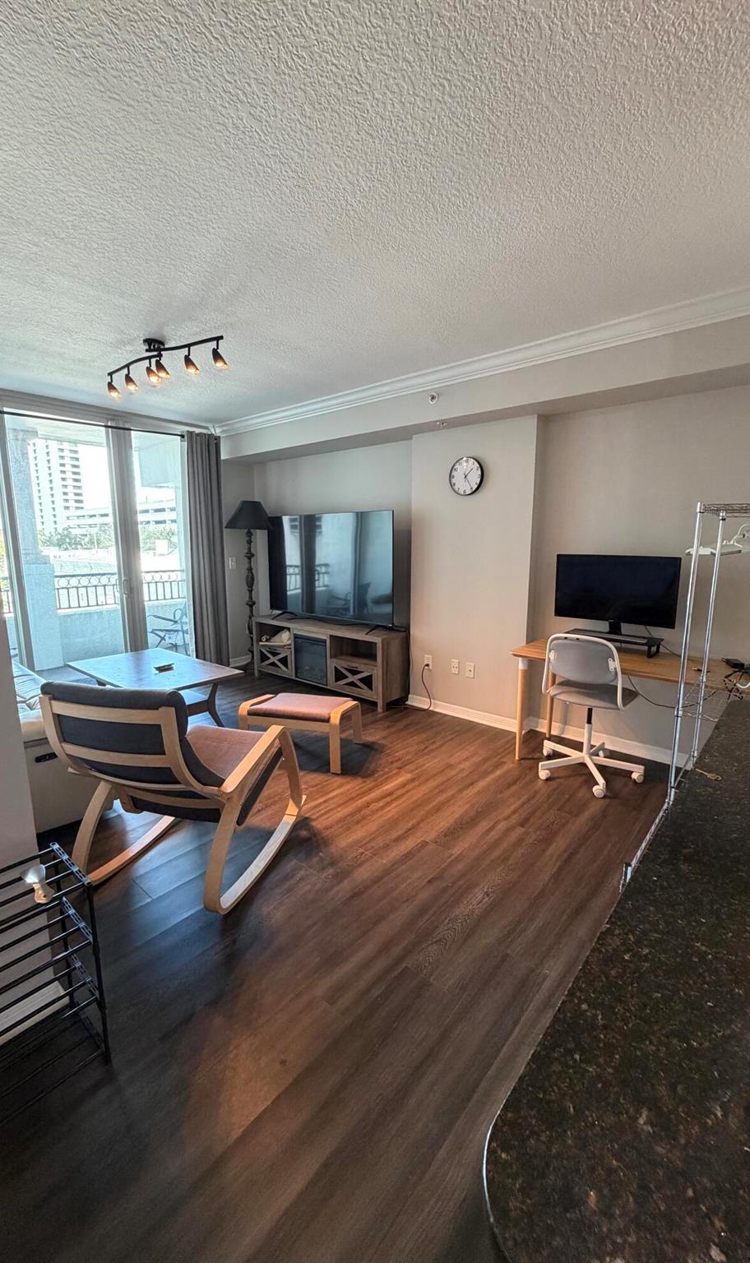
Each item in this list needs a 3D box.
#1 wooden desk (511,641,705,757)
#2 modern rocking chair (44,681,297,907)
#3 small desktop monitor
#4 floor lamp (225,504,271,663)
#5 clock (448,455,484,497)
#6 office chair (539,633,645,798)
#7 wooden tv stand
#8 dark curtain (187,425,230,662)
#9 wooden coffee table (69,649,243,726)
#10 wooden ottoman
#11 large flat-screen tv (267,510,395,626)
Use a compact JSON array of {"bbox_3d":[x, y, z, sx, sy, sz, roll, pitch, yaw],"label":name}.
[{"bbox_3d":[1.627,0.536,3.195,1.410,0.730,0.640,8,13,40],"label":"wooden desk"},{"bbox_3d":[-0.811,0.588,2.329,0.680,0.950,0.960,2,11,13],"label":"modern rocking chair"},{"bbox_3d":[1.521,-0.227,3.286,0.735,0.530,0.130,8,13,40],"label":"small desktop monitor"},{"bbox_3d":[-1.401,-0.494,5.706,0.450,1.880,0.450,0,10,0],"label":"floor lamp"},{"bbox_3d":[0.691,-1.179,3.882,0.300,0.300,0.045,8,13,40],"label":"clock"},{"bbox_3d":[1.327,0.468,3.154,0.650,0.880,0.660,9,14,41],"label":"office chair"},{"bbox_3d":[-0.480,0.265,5.051,1.780,0.615,0.410,8,13,40],"label":"wooden tv stand"},{"bbox_3d":[-1.811,-0.816,5.582,0.130,2.560,0.450,8,13,40],"label":"dark curtain"},{"bbox_3d":[-1.782,0.512,4.165,1.370,0.450,0.790,8,13,40],"label":"wooden coffee table"},{"bbox_3d":[-0.479,0.647,3.511,0.630,0.410,0.550,2,10,12],"label":"wooden ottoman"},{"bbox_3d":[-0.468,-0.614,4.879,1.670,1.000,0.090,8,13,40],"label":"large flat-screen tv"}]

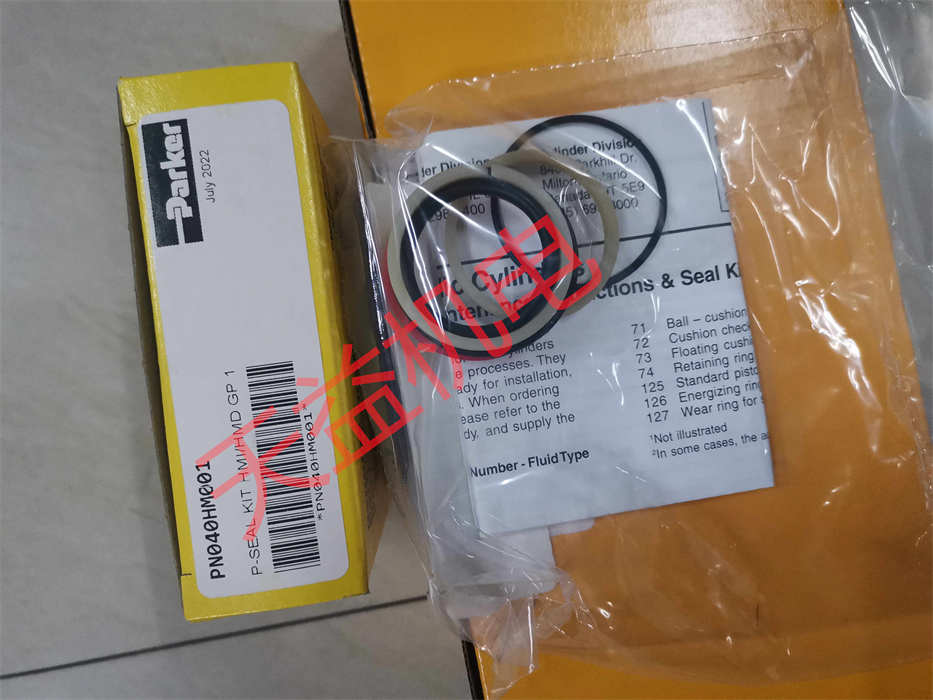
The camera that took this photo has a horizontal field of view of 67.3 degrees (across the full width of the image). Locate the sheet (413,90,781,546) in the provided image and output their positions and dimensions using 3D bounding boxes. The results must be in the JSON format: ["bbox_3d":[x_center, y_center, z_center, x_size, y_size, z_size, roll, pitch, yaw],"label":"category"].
[{"bbox_3d":[0.031,-0.009,0.166,0.072,0.002,0.094,-8,89,-3],"label":"sheet"}]

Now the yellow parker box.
[{"bbox_3d":[-0.050,-0.002,0.197,0.037,0.099,0.114,-8,89,-3],"label":"yellow parker box"}]

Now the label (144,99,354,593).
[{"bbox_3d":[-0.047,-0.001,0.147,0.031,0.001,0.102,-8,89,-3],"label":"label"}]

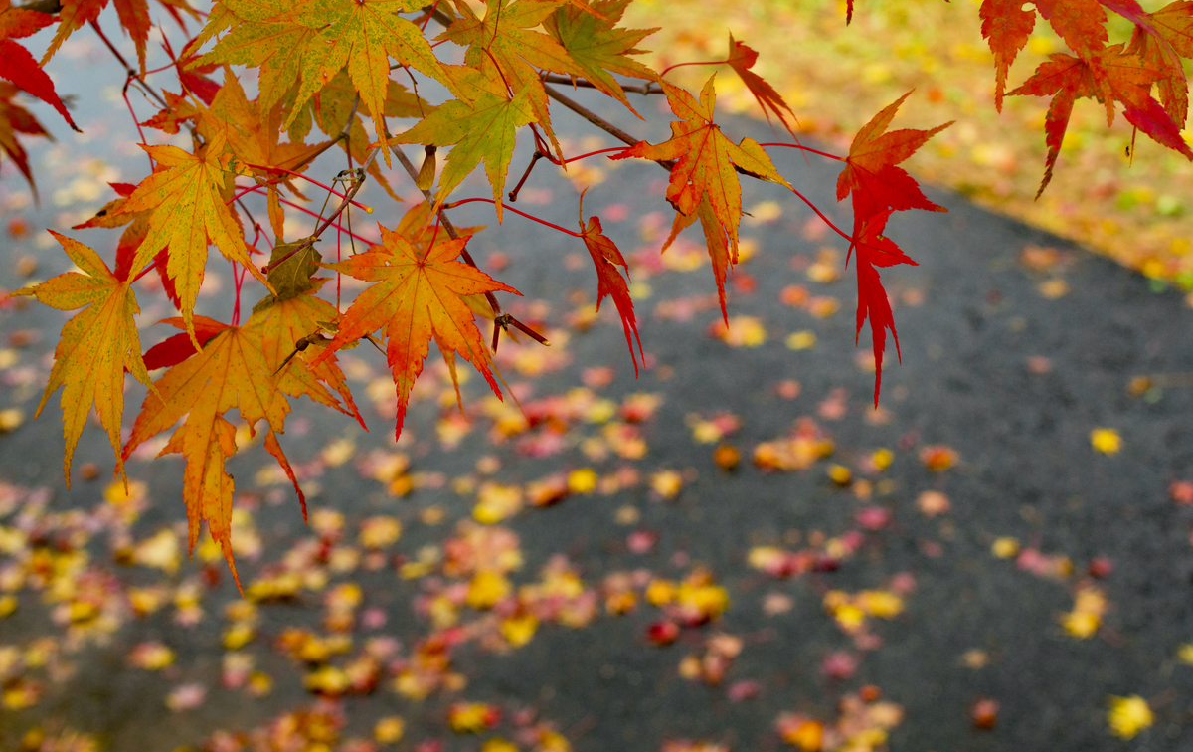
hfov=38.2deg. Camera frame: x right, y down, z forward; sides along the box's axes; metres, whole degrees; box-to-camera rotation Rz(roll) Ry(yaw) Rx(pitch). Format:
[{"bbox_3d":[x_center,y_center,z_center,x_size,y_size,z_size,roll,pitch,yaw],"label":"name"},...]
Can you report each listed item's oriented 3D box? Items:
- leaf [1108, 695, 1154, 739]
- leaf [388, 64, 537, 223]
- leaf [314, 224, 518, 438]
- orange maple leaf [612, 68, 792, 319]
[{"bbox_3d":[0.729,0.466,2.350,0.062,0.015,0.066,0,29,0],"label":"leaf"},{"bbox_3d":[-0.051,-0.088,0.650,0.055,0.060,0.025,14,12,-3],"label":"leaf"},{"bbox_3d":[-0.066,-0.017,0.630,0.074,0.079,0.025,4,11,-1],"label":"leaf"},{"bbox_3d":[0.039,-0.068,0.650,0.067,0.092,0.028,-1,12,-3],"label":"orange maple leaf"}]

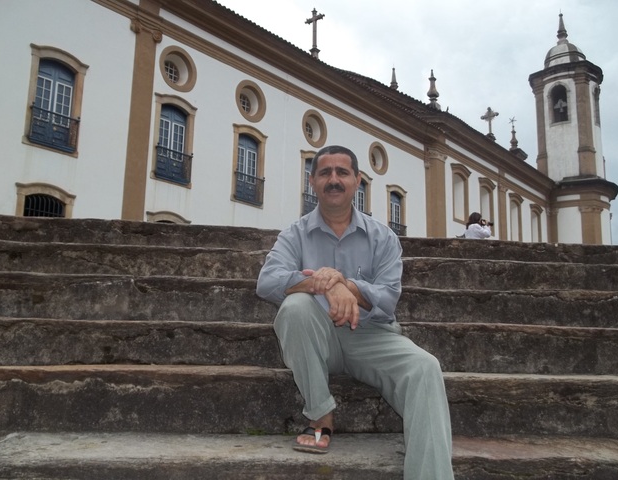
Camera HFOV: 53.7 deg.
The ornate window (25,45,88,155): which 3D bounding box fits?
[{"bbox_3d":[-6.769,-3.734,16.306,0.360,2.858,1.621,-9,-15,41],"label":"ornate window"}]

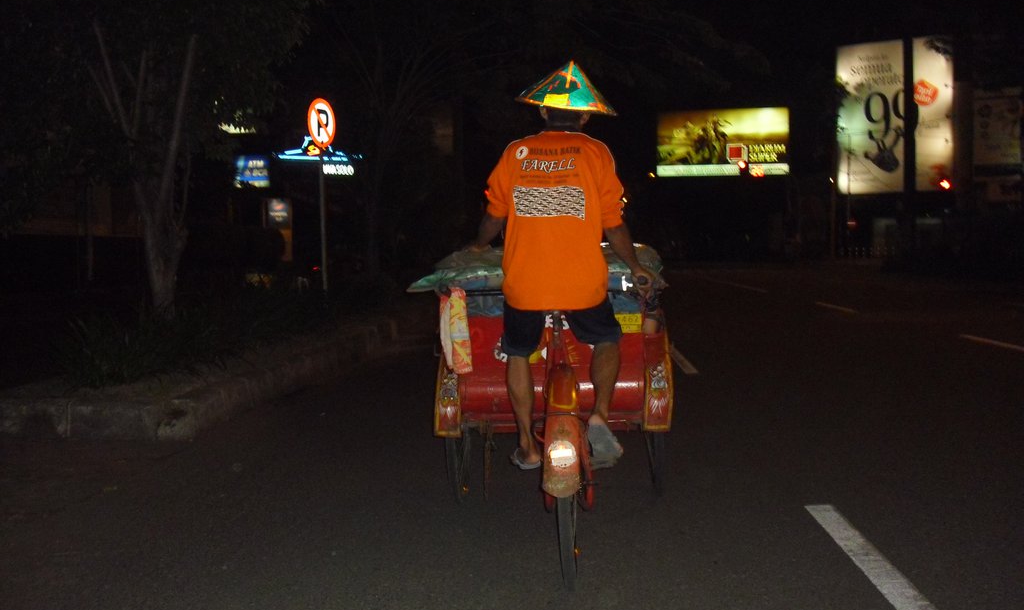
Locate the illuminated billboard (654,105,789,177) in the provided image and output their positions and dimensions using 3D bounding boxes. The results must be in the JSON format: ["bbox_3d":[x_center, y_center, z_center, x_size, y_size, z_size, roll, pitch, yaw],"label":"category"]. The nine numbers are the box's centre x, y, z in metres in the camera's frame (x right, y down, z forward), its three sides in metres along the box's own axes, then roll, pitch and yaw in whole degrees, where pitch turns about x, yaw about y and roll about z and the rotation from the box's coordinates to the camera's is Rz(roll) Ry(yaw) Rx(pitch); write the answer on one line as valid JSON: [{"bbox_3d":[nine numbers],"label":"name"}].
[{"bbox_3d":[12.042,-9.263,64.000,7.600,3.850,0.400,-1,4,7],"label":"illuminated billboard"}]

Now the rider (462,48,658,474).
[{"bbox_3d":[0.200,-0.138,4.484,0.785,1.646,0.621,-1,4,2],"label":"rider"}]

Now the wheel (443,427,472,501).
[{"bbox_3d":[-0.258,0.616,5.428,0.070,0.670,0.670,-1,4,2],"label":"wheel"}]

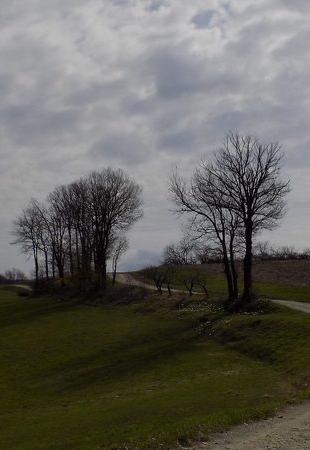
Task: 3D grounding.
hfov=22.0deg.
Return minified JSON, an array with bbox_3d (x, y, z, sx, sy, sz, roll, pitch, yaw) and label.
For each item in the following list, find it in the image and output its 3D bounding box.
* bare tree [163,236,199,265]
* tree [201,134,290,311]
[{"bbox_3d":[3.656,3.518,110.000,4.867,3.863,4.381,0,-4,0],"label":"bare tree"},{"bbox_3d":[5.738,-0.345,50.000,5.285,10.912,5.021,0,-4,0],"label":"tree"}]

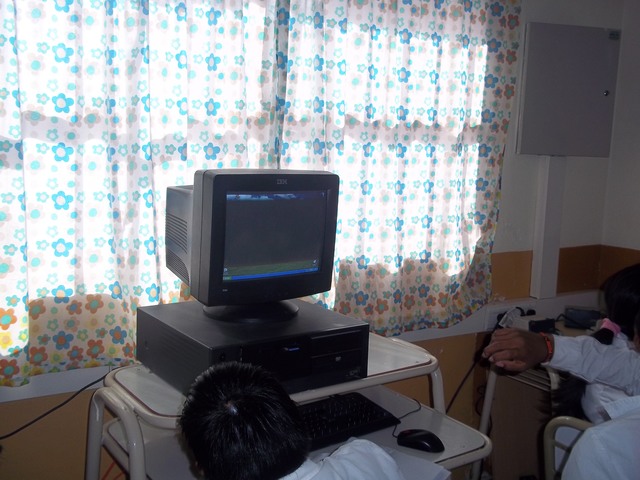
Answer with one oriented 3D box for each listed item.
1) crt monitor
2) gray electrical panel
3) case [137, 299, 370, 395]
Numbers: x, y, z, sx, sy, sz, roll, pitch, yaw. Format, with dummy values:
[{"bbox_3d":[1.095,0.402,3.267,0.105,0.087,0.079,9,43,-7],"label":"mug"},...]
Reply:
[{"bbox_3d":[-0.206,-0.001,1.723,0.360,0.352,0.345,-4,9,-39],"label":"crt monitor"},{"bbox_3d":[0.965,-0.579,2.617,0.410,0.490,0.070,0,8,-17],"label":"gray electrical panel"},{"bbox_3d":[-0.176,0.256,1.657,0.425,0.138,0.415,-3,9,-36],"label":"case"}]

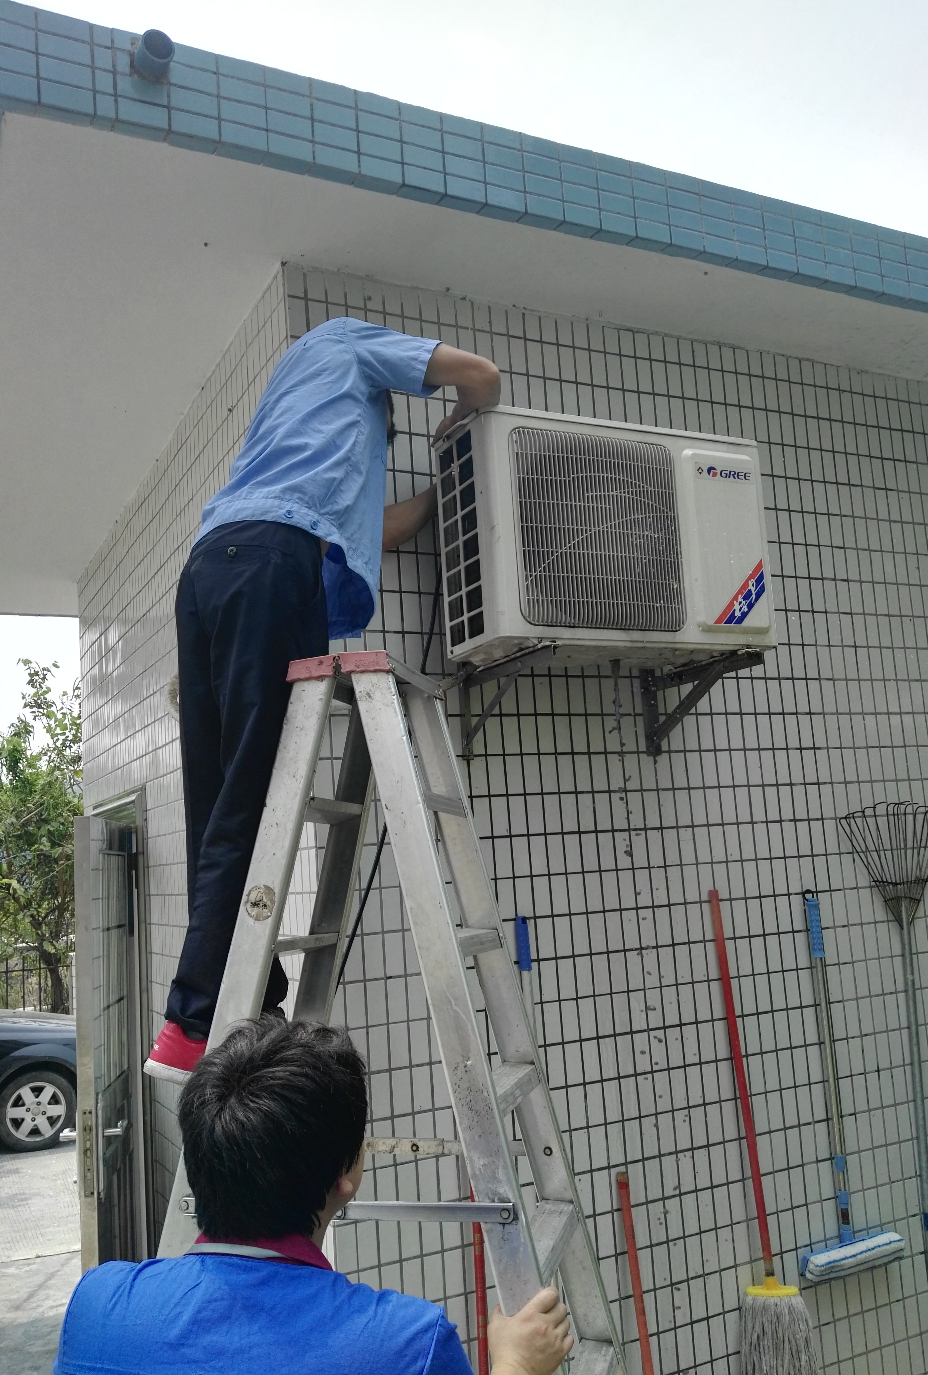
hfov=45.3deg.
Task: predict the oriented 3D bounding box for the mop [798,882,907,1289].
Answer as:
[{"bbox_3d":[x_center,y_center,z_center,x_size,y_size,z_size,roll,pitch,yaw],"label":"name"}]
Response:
[{"bbox_3d":[0.979,1.032,2.957,0.355,0.975,0.105,0,-9,-25],"label":"mop"}]

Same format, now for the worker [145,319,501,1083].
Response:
[{"bbox_3d":[-0.230,-0.010,2.190,0.720,1.450,0.520,2,-10,-36],"label":"worker"}]

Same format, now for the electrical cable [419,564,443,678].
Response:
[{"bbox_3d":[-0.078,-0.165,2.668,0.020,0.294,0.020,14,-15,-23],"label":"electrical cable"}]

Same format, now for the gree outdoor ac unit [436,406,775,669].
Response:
[{"bbox_3d":[0.358,-0.346,2.760,0.780,0.545,0.290,0,-9,-25],"label":"gree outdoor ac unit"}]

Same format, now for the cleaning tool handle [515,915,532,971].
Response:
[{"bbox_3d":[0.143,0.614,2.666,0.030,0.134,0.030,-5,-7,-1],"label":"cleaning tool handle"}]

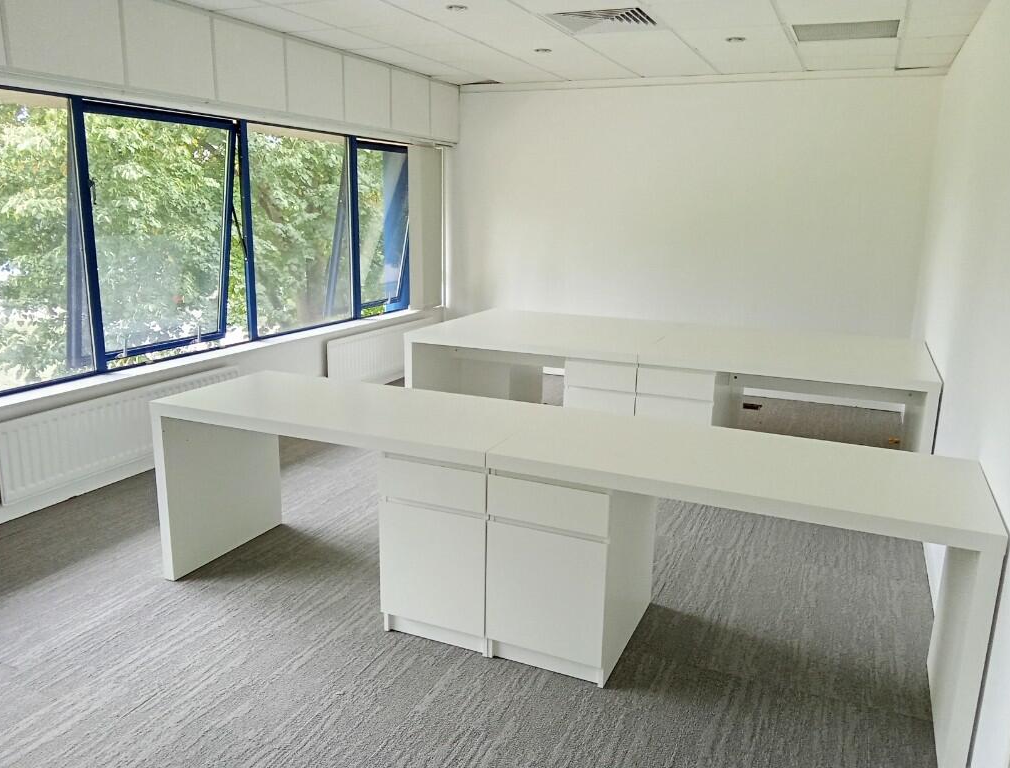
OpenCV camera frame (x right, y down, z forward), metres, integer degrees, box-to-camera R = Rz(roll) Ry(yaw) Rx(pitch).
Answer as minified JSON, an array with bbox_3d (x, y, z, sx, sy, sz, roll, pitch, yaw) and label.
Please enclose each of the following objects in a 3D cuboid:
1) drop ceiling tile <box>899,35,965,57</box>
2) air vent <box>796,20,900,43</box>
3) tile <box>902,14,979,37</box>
[{"bbox_3d":[2.558,-2.033,4.953,0.343,0.020,0.600,6,13,22],"label":"drop ceiling tile"},{"bbox_3d":[1.900,-1.966,4.622,0.565,0.025,0.530,6,13,22],"label":"air vent"},{"bbox_3d":[2.321,-1.919,4.414,0.343,0.020,0.600,6,13,22],"label":"tile"}]

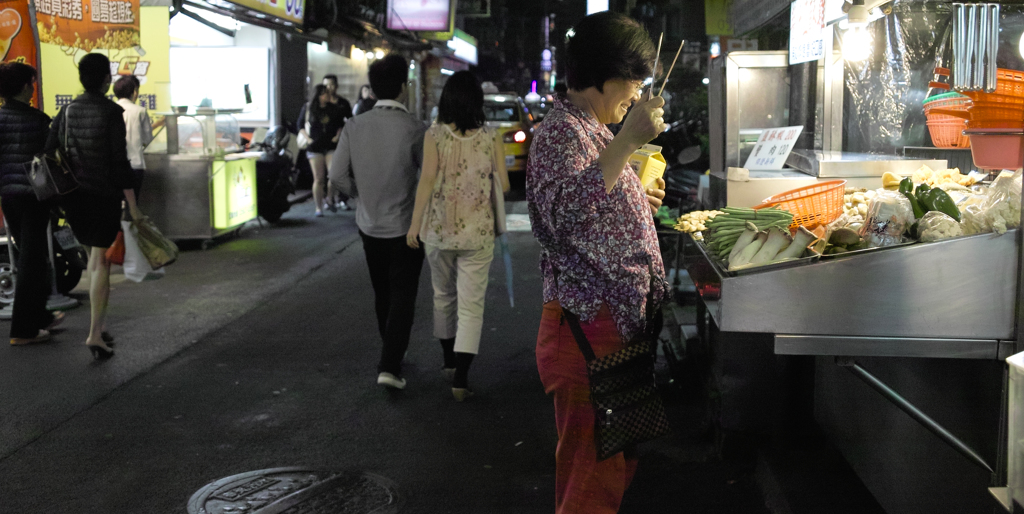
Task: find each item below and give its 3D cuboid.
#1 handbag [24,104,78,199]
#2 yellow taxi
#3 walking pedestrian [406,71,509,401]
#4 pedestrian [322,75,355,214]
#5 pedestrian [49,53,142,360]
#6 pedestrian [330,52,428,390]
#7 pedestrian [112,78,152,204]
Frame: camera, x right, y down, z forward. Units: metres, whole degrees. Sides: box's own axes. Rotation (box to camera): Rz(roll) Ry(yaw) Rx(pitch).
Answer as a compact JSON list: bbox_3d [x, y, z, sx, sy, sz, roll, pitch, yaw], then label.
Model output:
[{"bbox_3d":[-2.633,-0.596,6.650,0.280,0.540,0.180,8,11,44],"label":"handbag"},{"bbox_3d":[-0.340,-2.139,21.141,1.750,1.480,4.500,0,8,4],"label":"yellow taxi"},{"bbox_3d":[-0.284,-0.118,5.870,0.500,1.621,0.420,0,8,1],"label":"walking pedestrian"},{"bbox_3d":[-2.264,-1.492,15.300,0.480,1.784,0.400,0,8,3],"label":"pedestrian"},{"bbox_3d":[-2.415,-0.307,6.793,0.480,1.744,0.380,2,8,14],"label":"pedestrian"},{"bbox_3d":[-0.668,-0.180,6.010,0.520,1.704,0.420,0,8,3],"label":"pedestrian"},{"bbox_3d":[-3.457,-0.797,10.563,0.470,1.692,0.360,4,9,25],"label":"pedestrian"}]

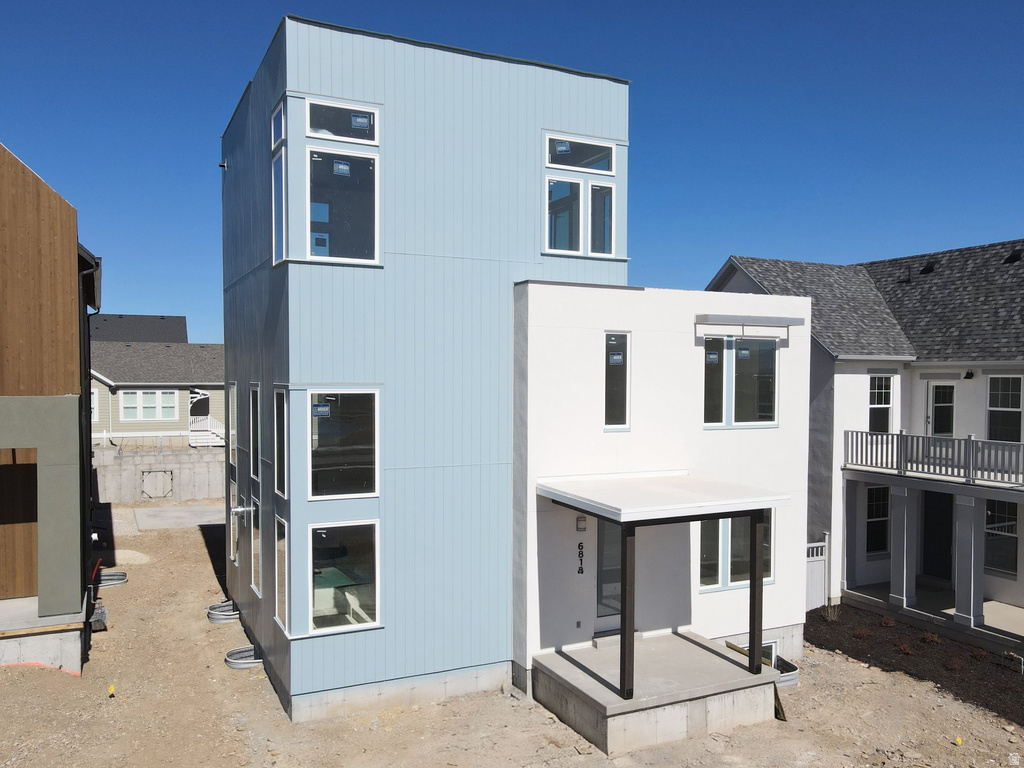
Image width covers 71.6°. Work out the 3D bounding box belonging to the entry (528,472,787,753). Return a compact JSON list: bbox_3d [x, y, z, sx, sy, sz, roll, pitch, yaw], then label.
[{"bbox_3d":[2.440,3.660,12.200,3.350,3.720,2.350,-1,2,-27],"label":"entry"}]

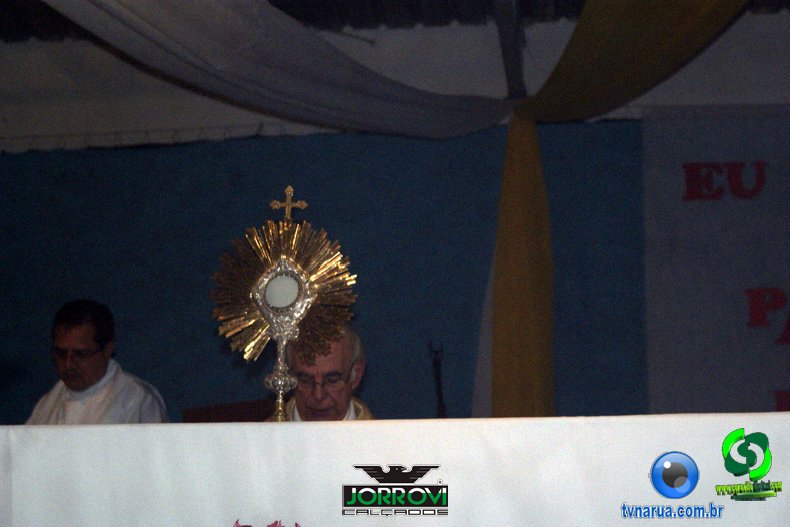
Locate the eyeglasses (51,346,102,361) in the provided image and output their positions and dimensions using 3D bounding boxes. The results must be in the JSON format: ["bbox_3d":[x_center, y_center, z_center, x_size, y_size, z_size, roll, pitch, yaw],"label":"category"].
[{"bbox_3d":[-0.864,0.237,6.460,0.138,0.042,0.140,0,13,28],"label":"eyeglasses"}]

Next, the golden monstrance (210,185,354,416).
[{"bbox_3d":[-0.238,0.129,4.988,0.315,0.600,0.170,1,-8,7],"label":"golden monstrance"}]

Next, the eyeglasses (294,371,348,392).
[{"bbox_3d":[-0.163,0.253,5.367,0.138,0.042,0.140,0,15,6],"label":"eyeglasses"}]

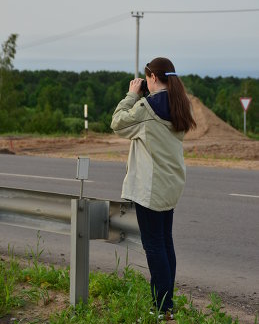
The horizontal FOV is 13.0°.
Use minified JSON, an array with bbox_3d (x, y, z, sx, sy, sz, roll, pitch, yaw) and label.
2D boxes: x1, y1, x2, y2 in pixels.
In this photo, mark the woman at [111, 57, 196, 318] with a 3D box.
[{"bbox_3d":[0.154,0.163,7.300,0.500,1.680,0.470,3,5,34],"label":"woman"}]

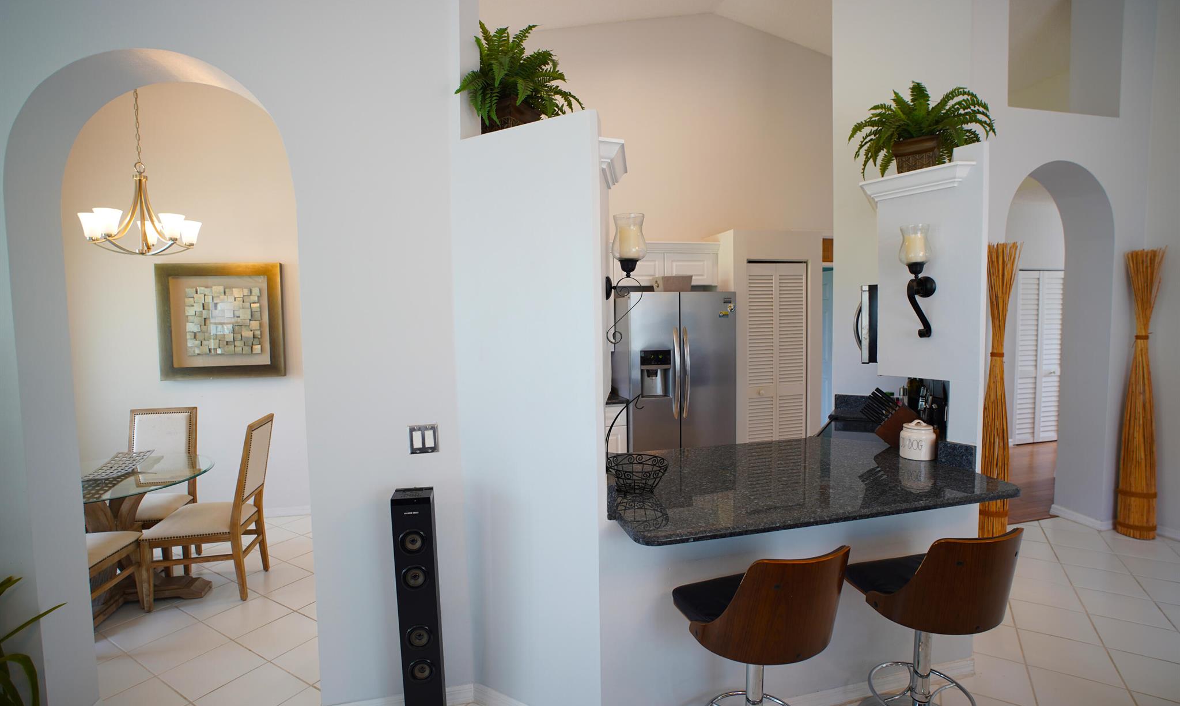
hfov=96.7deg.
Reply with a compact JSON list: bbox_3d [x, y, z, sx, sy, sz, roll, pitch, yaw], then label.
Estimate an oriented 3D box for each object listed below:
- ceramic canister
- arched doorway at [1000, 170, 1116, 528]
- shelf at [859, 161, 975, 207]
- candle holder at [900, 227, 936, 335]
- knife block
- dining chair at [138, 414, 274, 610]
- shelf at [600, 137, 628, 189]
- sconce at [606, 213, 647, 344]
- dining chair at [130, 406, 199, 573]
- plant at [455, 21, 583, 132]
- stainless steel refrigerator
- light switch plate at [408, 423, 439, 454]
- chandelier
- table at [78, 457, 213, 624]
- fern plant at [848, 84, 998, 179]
[{"bbox_3d":[1.623,0.424,2.590,0.148,0.190,0.148,-2,4,-13],"label":"ceramic canister"},{"bbox_3d":[3.265,-0.006,3.858,1.020,2.660,0.340,-2,4,-13],"label":"arched doorway"},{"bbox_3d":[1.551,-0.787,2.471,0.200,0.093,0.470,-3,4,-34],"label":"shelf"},{"bbox_3d":[1.508,-0.331,2.404,0.160,0.518,0.135,-3,4,-34],"label":"candle holder"},{"bbox_3d":[1.677,0.384,2.829,0.235,0.232,0.115,1,4,34],"label":"knife block"},{"bbox_3d":[-2.260,0.917,3.151,0.585,1.015,0.470,-2,3,-13],"label":"dining chair"},{"bbox_3d":[0.093,-0.697,1.985,0.090,0.090,0.400,-1,3,7],"label":"shelf"},{"bbox_3d":[0.132,-0.273,1.930,0.155,0.475,0.135,-1,3,7],"label":"sconce"},{"bbox_3d":[-2.865,0.915,3.372,0.470,1.015,0.585,-2,3,-12],"label":"dining chair"},{"bbox_3d":[-0.300,-1.148,2.255,0.520,0.585,0.500,-1,3,-5],"label":"plant"},{"bbox_3d":[0.670,0.400,4.495,0.905,1.785,0.760,-2,3,-14],"label":"stainless steel refrigerator"},{"bbox_3d":[-0.662,0.344,2.093,0.115,0.115,0.010,-2,3,-14],"label":"light switch plate"},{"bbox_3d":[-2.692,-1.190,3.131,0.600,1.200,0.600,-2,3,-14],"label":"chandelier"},{"bbox_3d":[-2.876,1.104,3.128,1.140,0.745,1.140,-2,4,-13],"label":"table"},{"bbox_3d":[1.525,-1.022,2.400,0.560,0.430,0.560,-3,4,-35],"label":"fern plant"}]

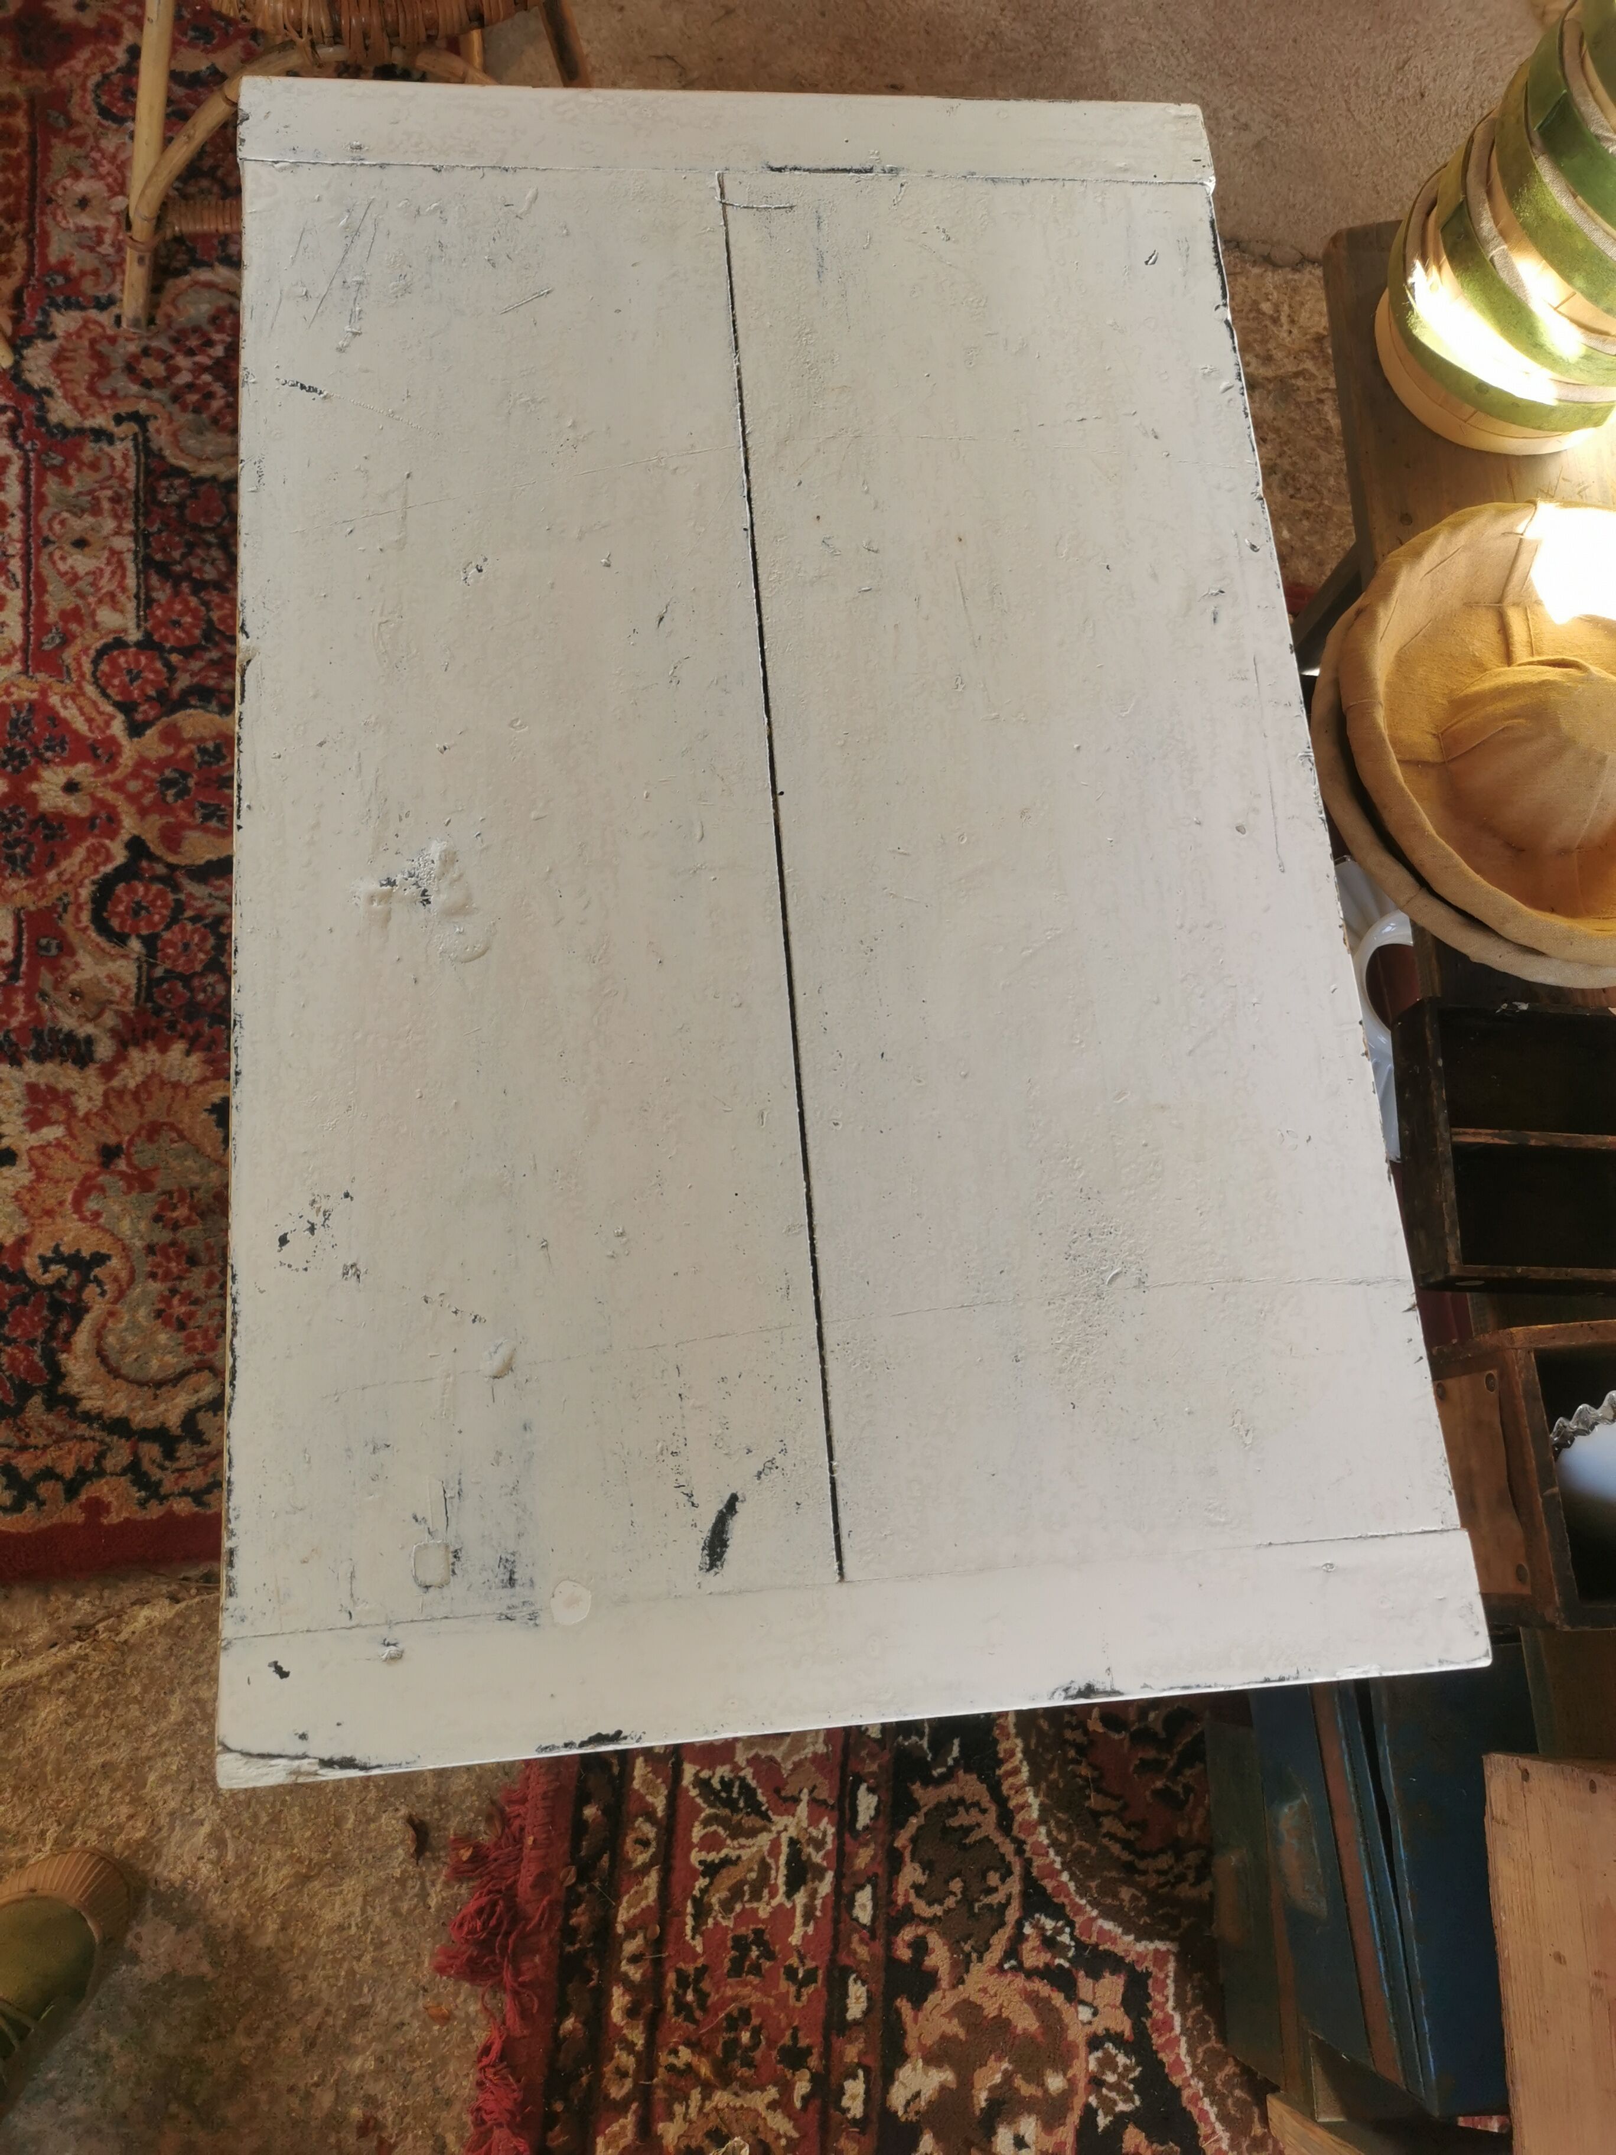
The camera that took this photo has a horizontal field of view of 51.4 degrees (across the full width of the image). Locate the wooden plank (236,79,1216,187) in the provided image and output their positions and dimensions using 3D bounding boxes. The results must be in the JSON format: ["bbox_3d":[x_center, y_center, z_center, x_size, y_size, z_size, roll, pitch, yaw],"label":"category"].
[{"bbox_3d":[-0.041,-0.564,1.023,0.584,0.026,0.060,-3,74,-8],"label":"wooden plank"}]

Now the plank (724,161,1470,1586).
[{"bbox_3d":[0.132,-0.156,0.921,0.303,0.026,0.807,-3,74,-8],"label":"plank"}]

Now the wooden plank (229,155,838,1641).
[{"bbox_3d":[-0.156,-0.142,0.882,0.273,0.026,0.807,-3,74,-8],"label":"wooden plank"}]

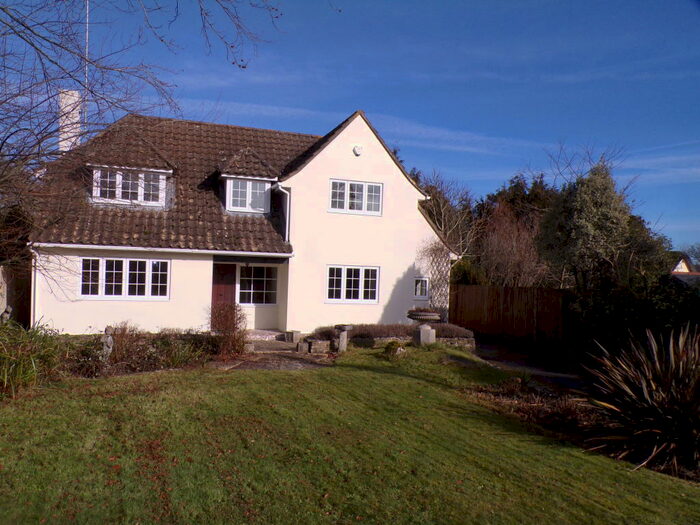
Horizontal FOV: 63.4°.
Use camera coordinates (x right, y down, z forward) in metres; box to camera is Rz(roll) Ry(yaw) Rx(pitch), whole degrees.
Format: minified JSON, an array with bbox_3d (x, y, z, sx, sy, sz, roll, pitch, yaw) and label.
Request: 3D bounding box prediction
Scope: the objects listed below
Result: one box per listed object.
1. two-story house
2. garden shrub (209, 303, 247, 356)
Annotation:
[{"bbox_3d":[-3.614,-1.357,20.439,12.600,7.100,7.500,2,-1,-18],"label":"two-story house"},{"bbox_3d":[-3.145,1.695,14.500,0.850,1.330,0.800,2,-1,-18],"label":"garden shrub"}]

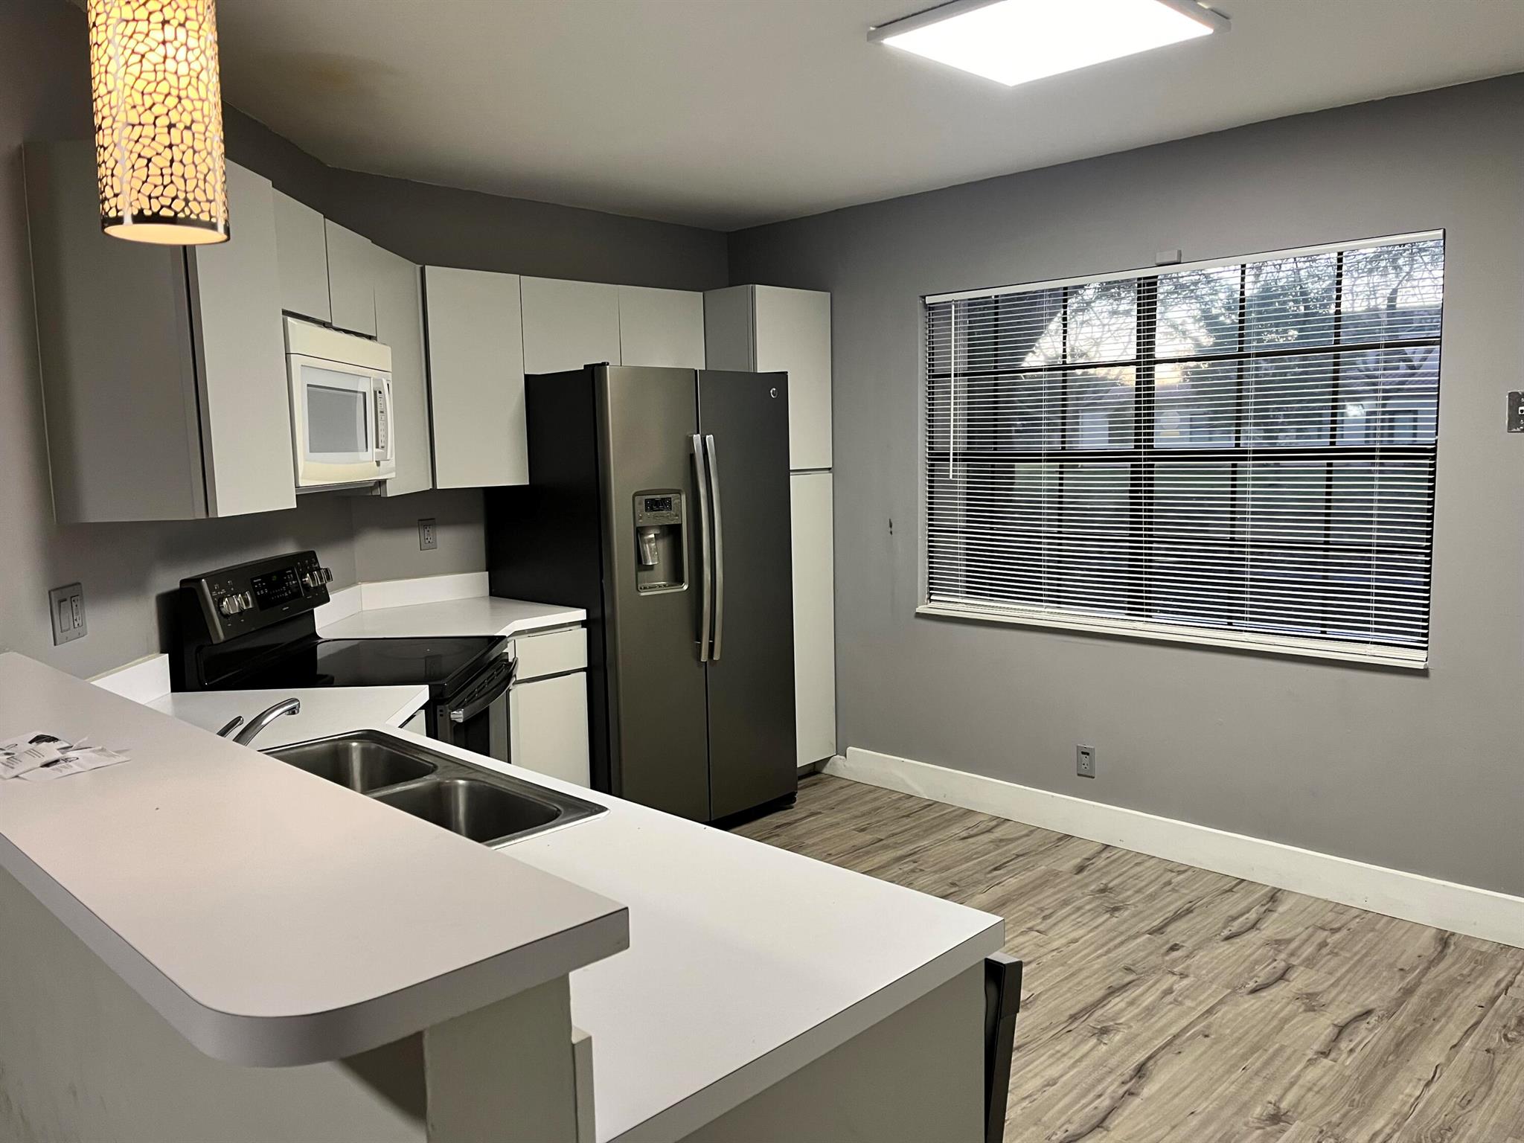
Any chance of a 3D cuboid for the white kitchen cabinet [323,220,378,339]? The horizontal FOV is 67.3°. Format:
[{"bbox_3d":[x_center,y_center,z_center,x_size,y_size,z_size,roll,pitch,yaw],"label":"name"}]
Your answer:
[{"bbox_3d":[-1.318,-0.822,3.253,0.309,0.278,0.382,-1,6,-1],"label":"white kitchen cabinet"}]

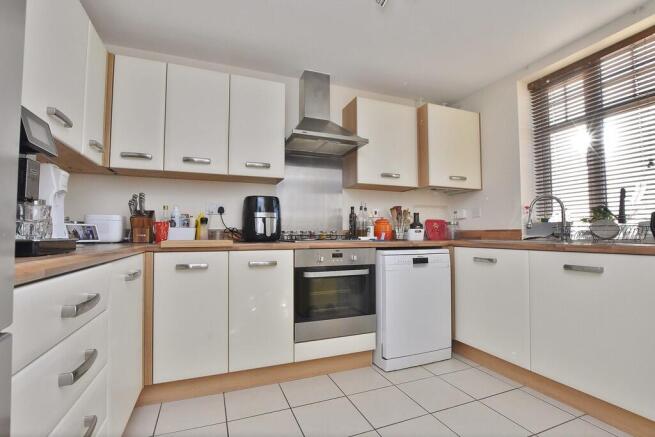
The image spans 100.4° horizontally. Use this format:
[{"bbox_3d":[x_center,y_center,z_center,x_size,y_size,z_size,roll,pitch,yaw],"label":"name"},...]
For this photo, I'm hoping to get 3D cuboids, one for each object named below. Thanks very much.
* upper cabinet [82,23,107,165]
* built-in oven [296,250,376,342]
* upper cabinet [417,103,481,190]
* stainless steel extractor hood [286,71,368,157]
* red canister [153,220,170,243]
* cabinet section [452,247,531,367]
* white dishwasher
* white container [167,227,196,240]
[{"bbox_3d":[-1.490,-0.708,1.565,0.309,0.742,0.309,1,-4,-19],"label":"upper cabinet"},{"bbox_3d":[-0.016,0.531,2.133,0.595,0.598,0.560,1,-4,-19],"label":"built-in oven"},{"bbox_3d":[1.105,-0.630,2.675,0.604,0.741,0.392,1,-4,-19],"label":"upper cabinet"},{"bbox_3d":[-0.032,-0.948,2.326,0.600,0.691,0.463,1,-4,-19],"label":"stainless steel extractor hood"},{"bbox_3d":[-1.063,0.088,1.758,0.090,0.133,0.090,1,-3,-20],"label":"red canister"},{"bbox_3d":[1.397,0.578,2.014,0.580,0.720,0.600,1,-3,-19],"label":"cabinet section"},{"bbox_3d":[0.610,0.702,2.390,0.616,0.870,0.597,1,-4,-19],"label":"white dishwasher"},{"bbox_3d":[-0.972,0.109,1.834,0.155,0.096,0.110,1,-3,-20],"label":"white container"}]

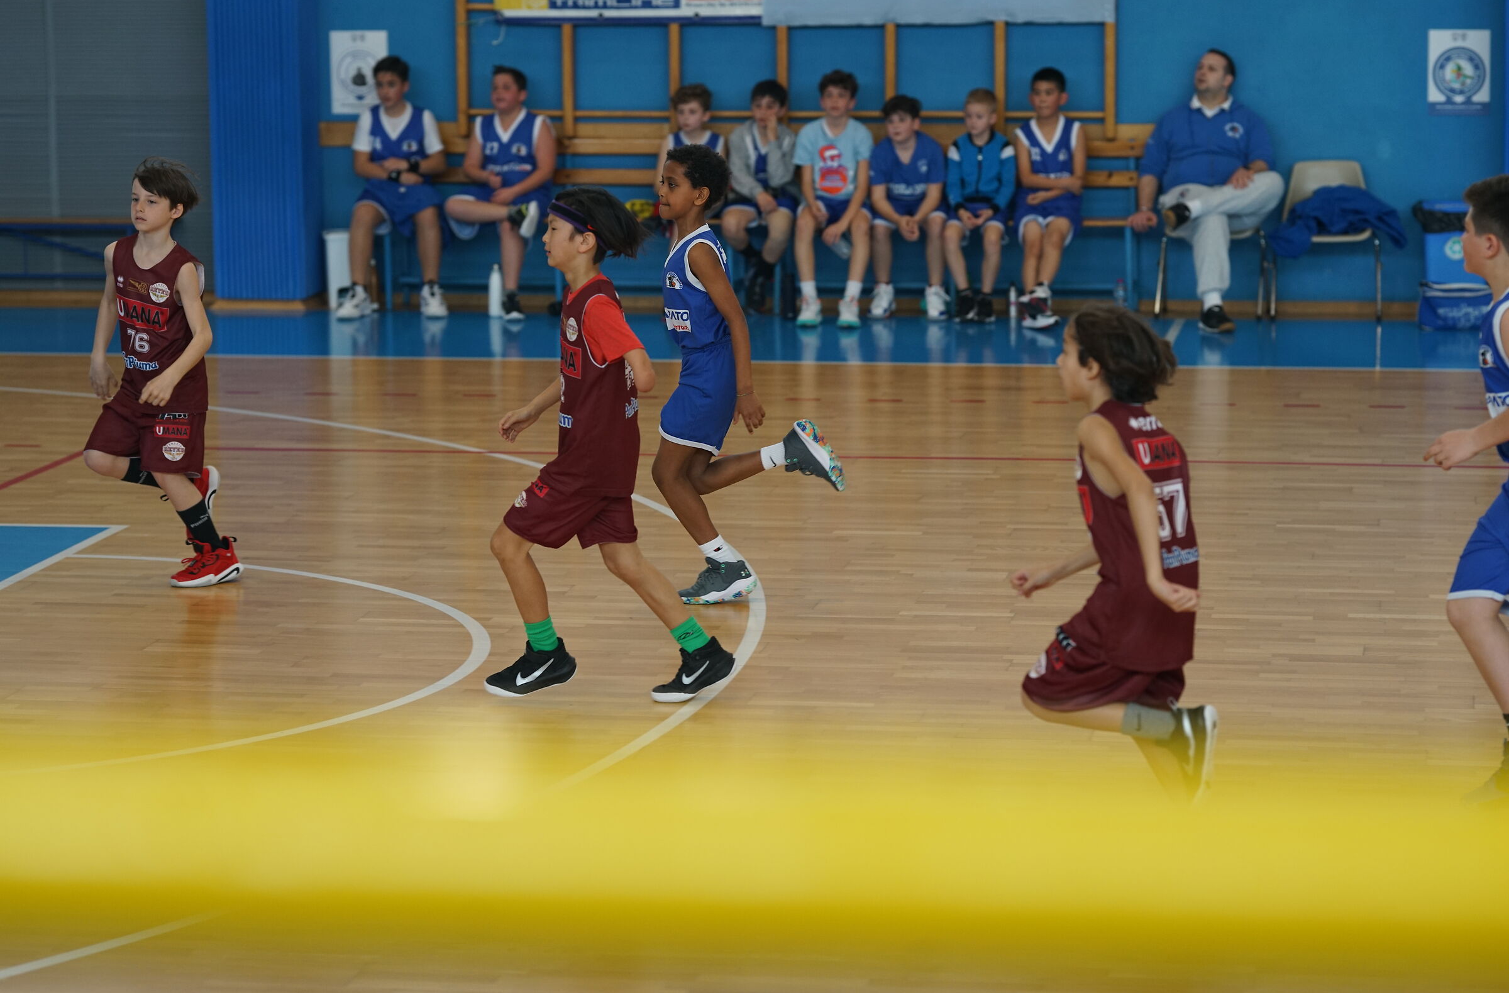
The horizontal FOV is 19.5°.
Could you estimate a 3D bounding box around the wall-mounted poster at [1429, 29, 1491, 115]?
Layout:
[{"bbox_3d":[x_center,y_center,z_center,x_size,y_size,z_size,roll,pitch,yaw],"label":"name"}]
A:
[{"bbox_3d":[3.484,-2.094,21.746,0.303,0.424,0.010,1,8,9],"label":"wall-mounted poster"}]

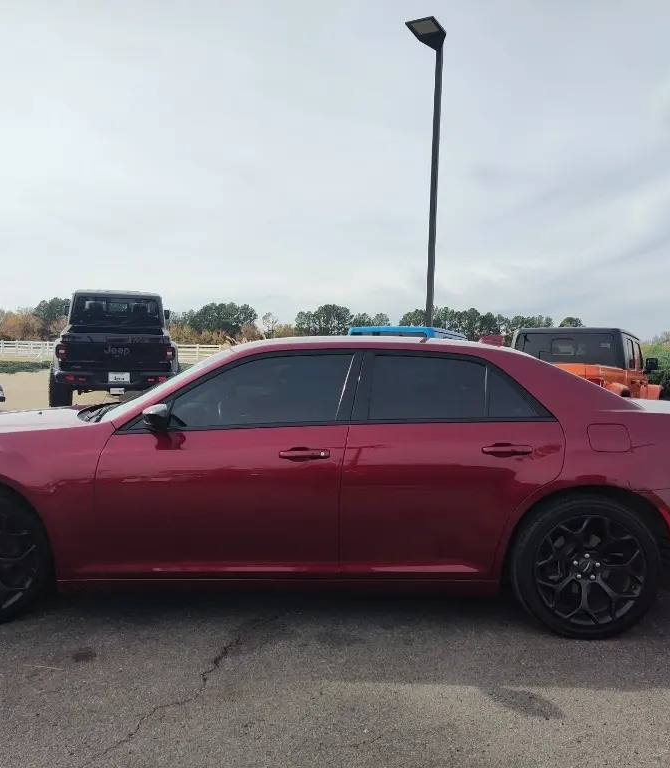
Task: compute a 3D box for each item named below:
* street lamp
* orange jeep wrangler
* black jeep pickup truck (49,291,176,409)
[{"bbox_3d":[1.930,-3.500,15.050,0.600,8.450,1.250,3,3,29],"label":"street lamp"},{"bbox_3d":[3.660,0.139,10.200,1.920,1.880,5.350,3,4,32],"label":"orange jeep wrangler"},{"bbox_3d":[-3.860,-0.420,12.050,1.970,2.100,5.350,0,3,-17],"label":"black jeep pickup truck"}]

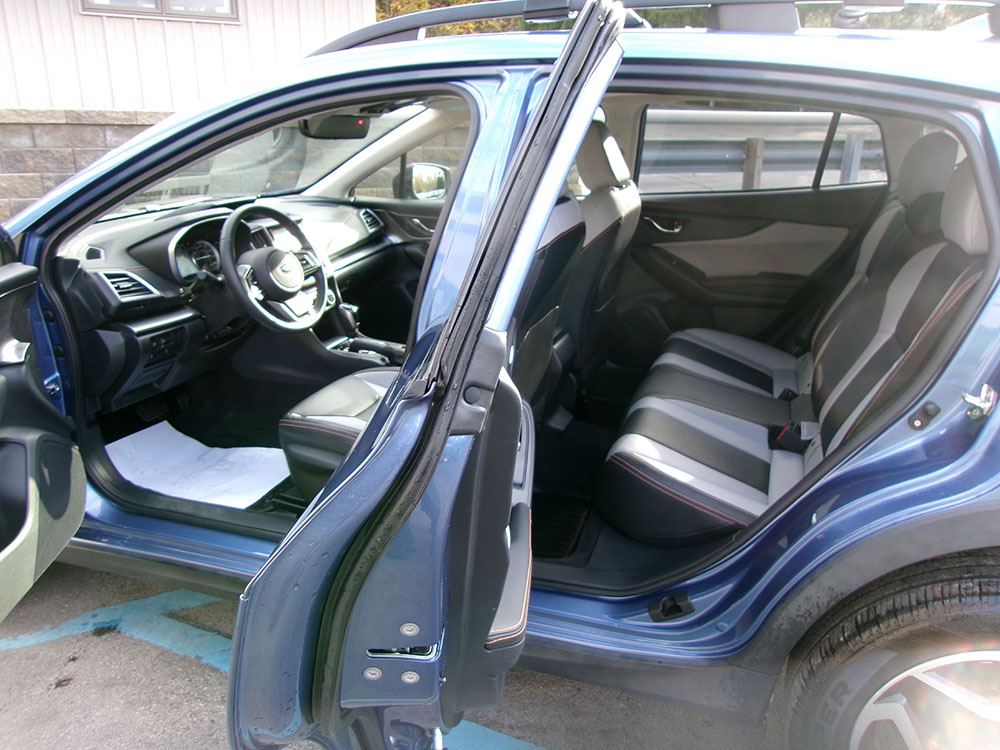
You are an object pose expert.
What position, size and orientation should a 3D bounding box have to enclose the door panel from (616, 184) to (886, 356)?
[{"bbox_3d":[0.837,-0.334,2.752,0.900,0.660,0.130,7,20,20],"label":"door panel"}]

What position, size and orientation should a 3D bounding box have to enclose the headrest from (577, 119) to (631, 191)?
[{"bbox_3d":[0.345,-0.681,2.430,0.110,0.200,0.260,-9,14,24],"label":"headrest"}]

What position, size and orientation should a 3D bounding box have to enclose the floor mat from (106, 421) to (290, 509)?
[{"bbox_3d":[-0.912,0.266,2.395,0.640,0.050,0.420,7,20,20],"label":"floor mat"}]

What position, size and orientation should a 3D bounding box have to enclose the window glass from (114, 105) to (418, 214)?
[{"bbox_3d":[-0.801,-0.681,2.488,0.840,0.100,1.340,-23,8,27],"label":"window glass"}]

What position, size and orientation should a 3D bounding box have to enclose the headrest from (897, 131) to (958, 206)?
[{"bbox_3d":[1.185,-0.562,2.141,0.130,0.210,0.270,7,20,20],"label":"headrest"}]

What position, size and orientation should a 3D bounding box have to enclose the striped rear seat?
[{"bbox_3d":[0.799,-0.148,2.022,0.860,0.890,1.260,7,20,20],"label":"striped rear seat"}]

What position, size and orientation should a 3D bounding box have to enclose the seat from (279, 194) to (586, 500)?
[{"bbox_3d":[-0.165,-0.111,2.007,0.800,0.920,0.520,7,20,20],"label":"seat"}]

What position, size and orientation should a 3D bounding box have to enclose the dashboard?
[{"bbox_3d":[-0.863,-0.329,2.635,0.550,0.520,1.420,7,20,20],"label":"dashboard"}]

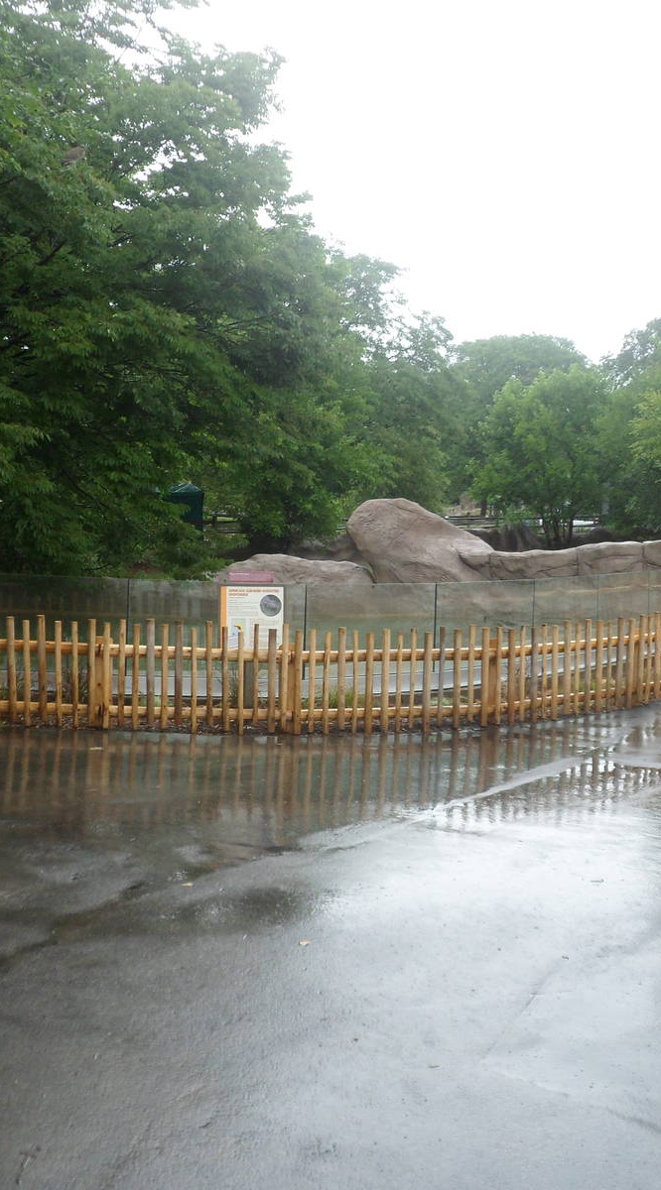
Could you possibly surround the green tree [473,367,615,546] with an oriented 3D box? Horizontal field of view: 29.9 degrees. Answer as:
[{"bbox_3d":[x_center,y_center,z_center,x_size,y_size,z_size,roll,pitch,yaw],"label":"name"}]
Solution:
[{"bbox_3d":[6.220,-4.020,36.000,4.000,5.200,4.000,1,4,0],"label":"green tree"}]

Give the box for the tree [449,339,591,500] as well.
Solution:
[{"bbox_3d":[9.408,-8.228,62.000,7.200,9.500,7.200,1,4,0],"label":"tree"}]

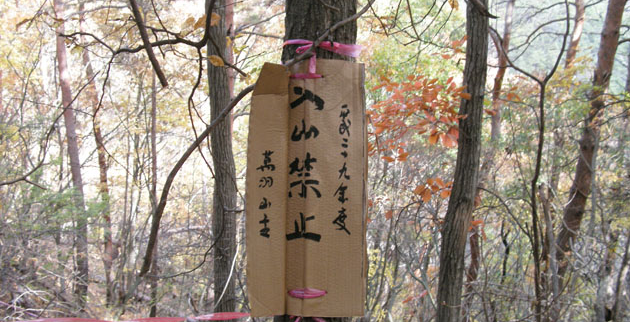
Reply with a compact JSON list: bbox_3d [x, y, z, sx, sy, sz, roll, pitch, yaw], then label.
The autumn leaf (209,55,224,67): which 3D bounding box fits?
[{"bbox_3d":[-0.307,-0.311,2.100,0.050,0.036,0.025,0,9,-8],"label":"autumn leaf"}]

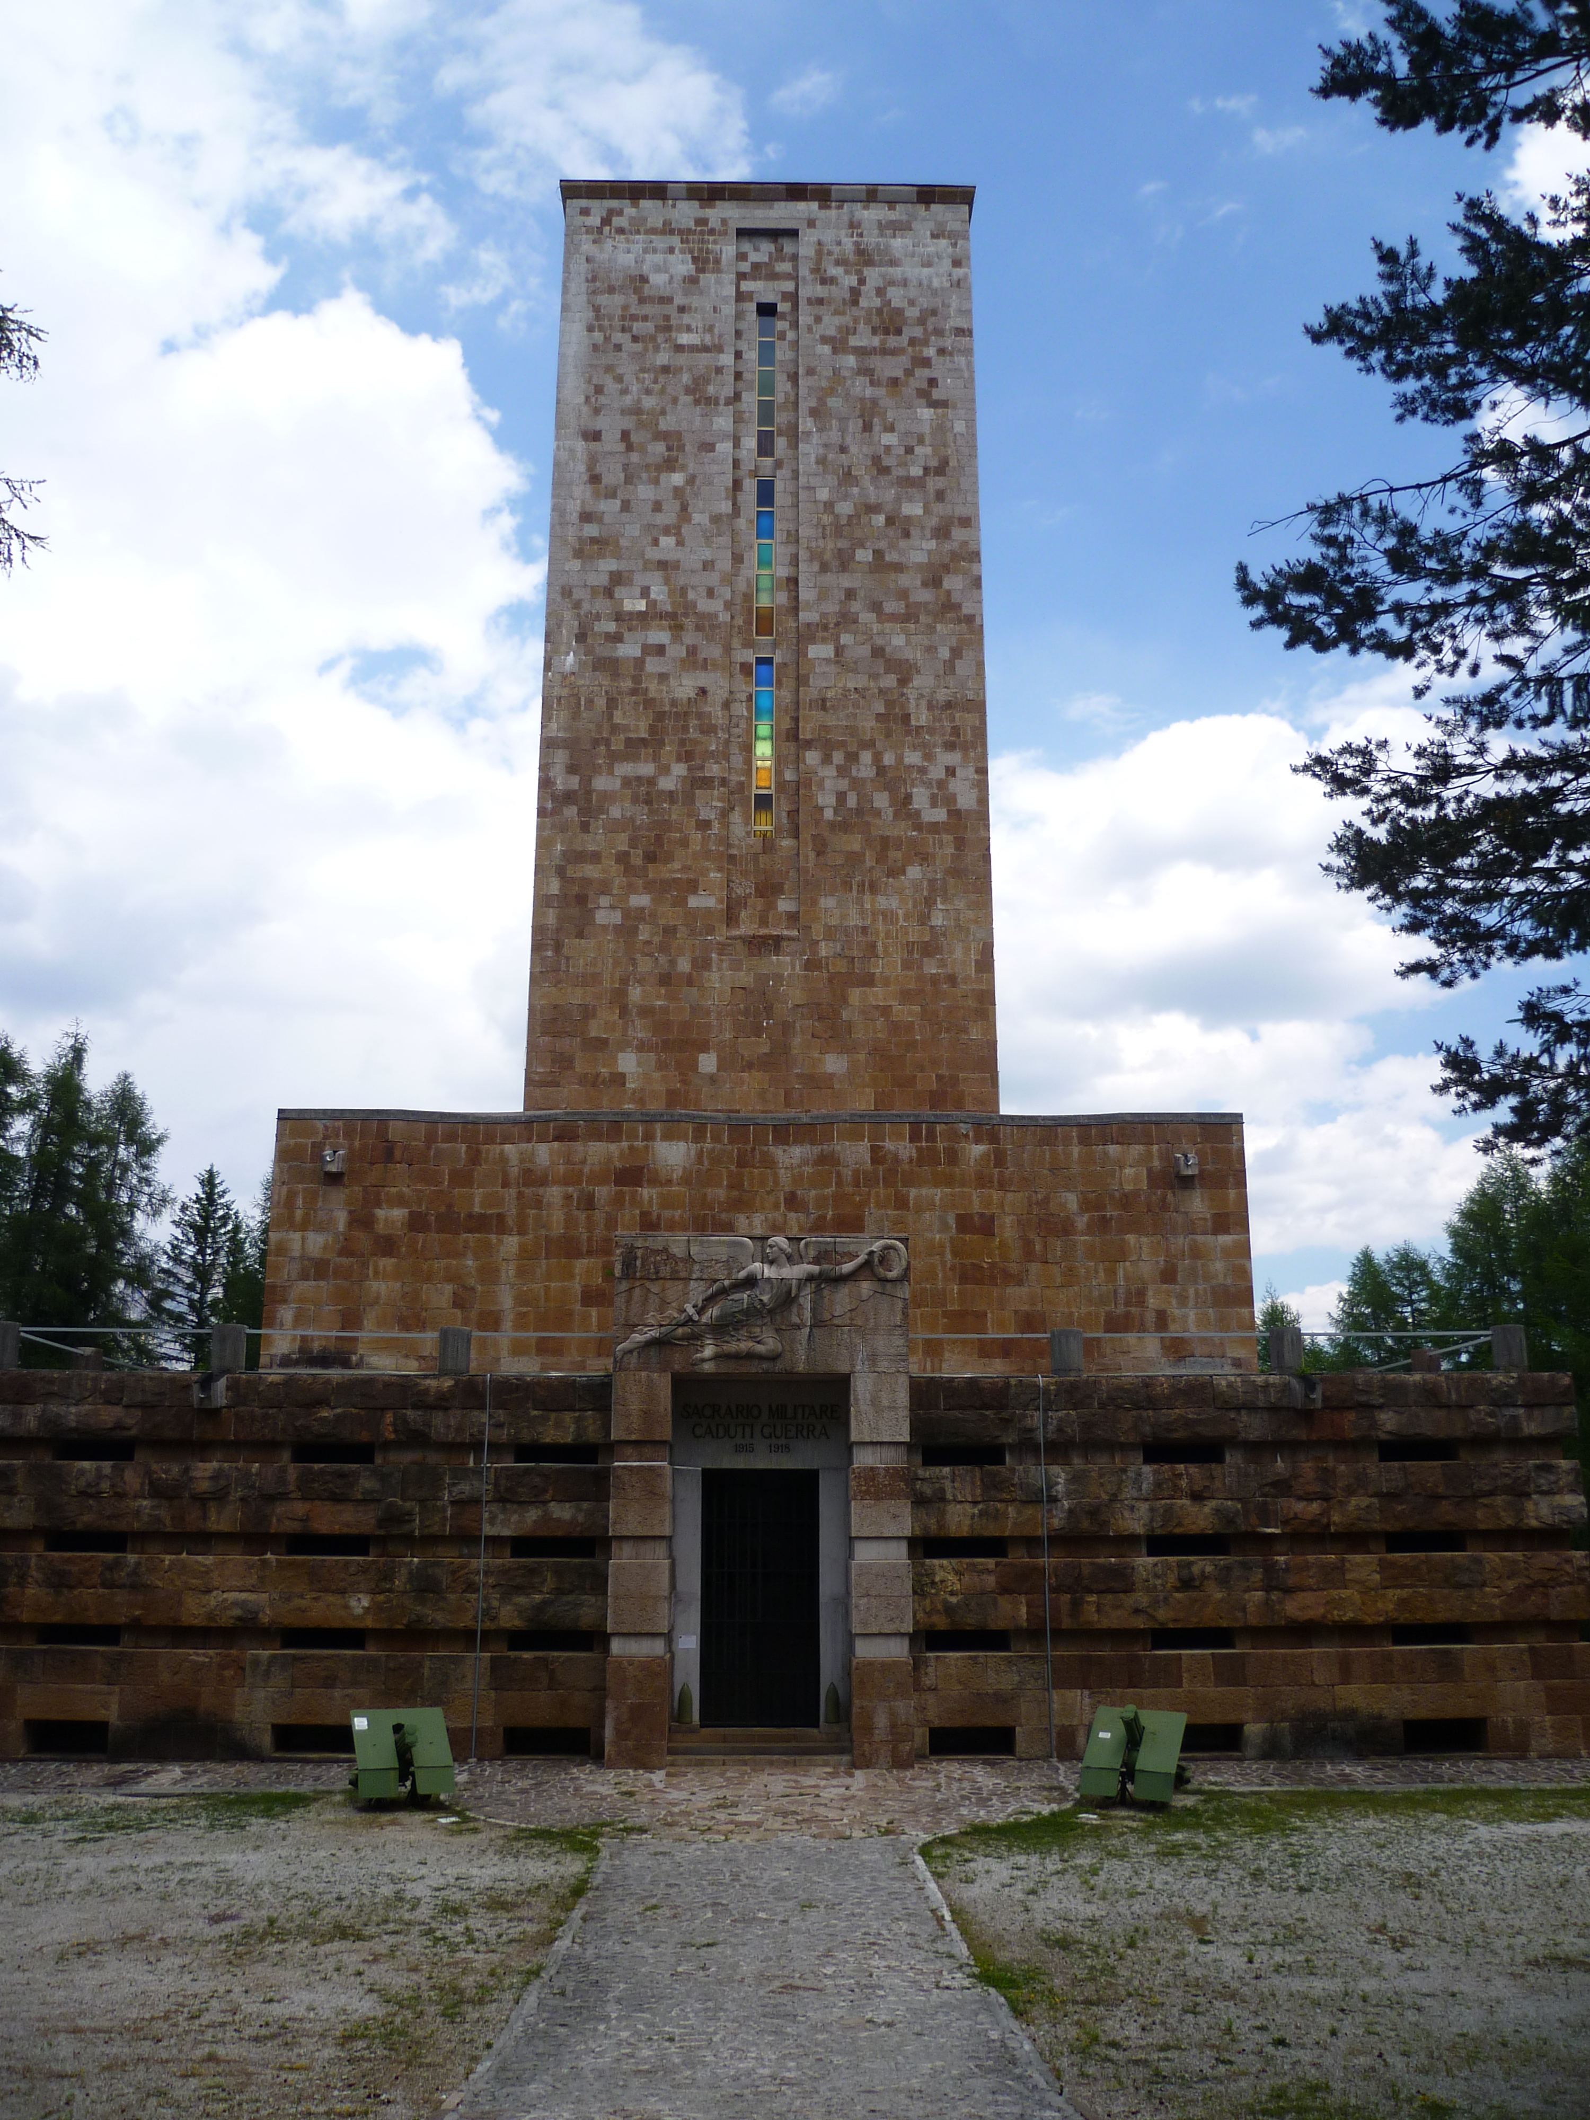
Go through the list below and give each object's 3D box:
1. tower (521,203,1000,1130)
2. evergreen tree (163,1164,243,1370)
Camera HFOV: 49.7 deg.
[{"bbox_3d":[-0.930,-10.403,54.036,12.500,29.880,12.500,0,-16,-1],"label":"tower"},{"bbox_3d":[-22.938,12.752,63.933,4.500,18.040,4.500,0,-16,-1],"label":"evergreen tree"}]

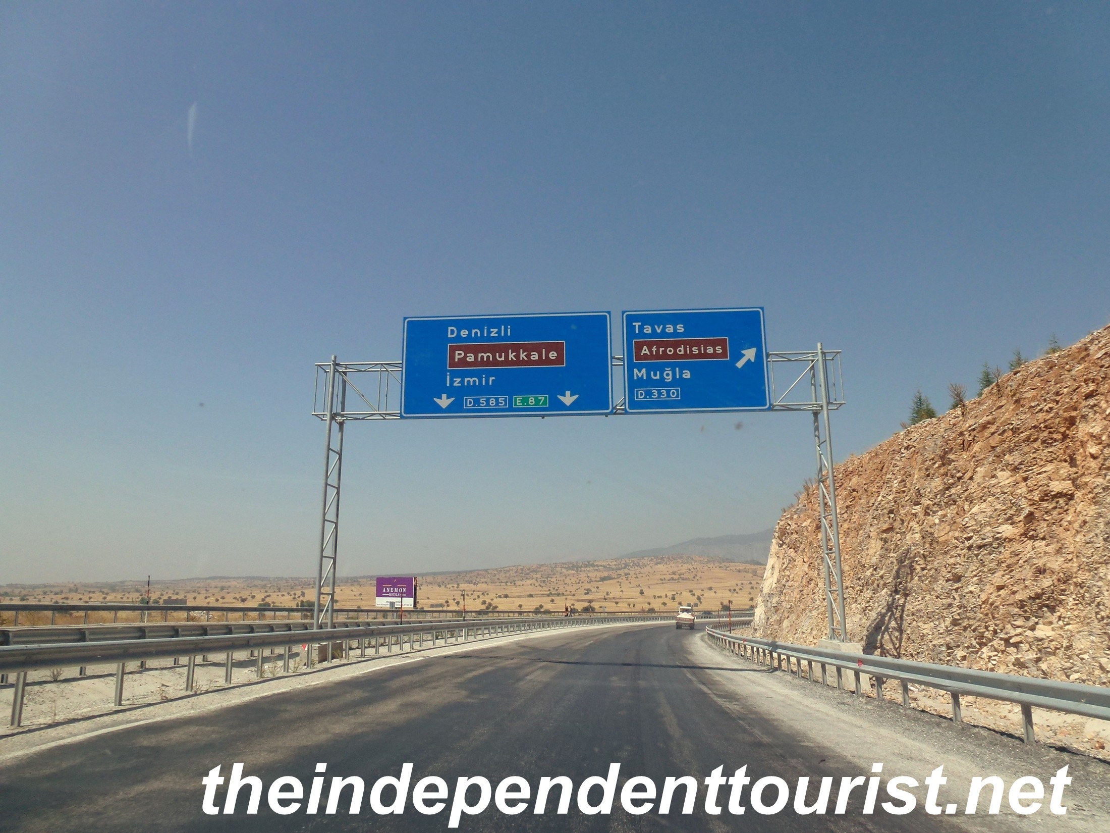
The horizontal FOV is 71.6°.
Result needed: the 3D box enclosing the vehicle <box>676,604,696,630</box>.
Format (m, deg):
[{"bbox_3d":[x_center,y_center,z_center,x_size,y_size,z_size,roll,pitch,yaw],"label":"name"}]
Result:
[{"bbox_3d":[15.477,23.611,90.947,2.300,2.850,6.500,-2,-14,10],"label":"vehicle"}]

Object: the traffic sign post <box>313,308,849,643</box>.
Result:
[{"bbox_3d":[0.487,1.597,19.212,13.280,7.721,1.322,-1,-12,4],"label":"traffic sign post"}]

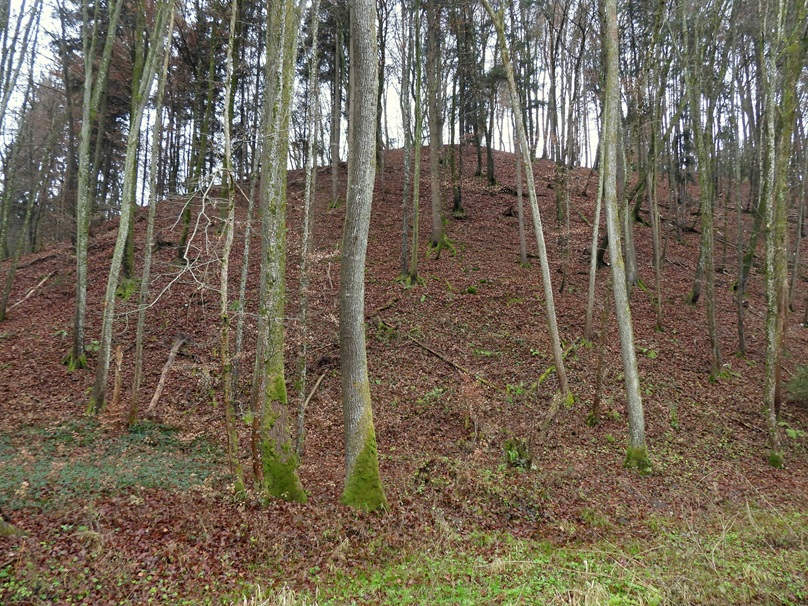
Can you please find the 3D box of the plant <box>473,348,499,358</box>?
[{"bbox_3d":[1.696,1.044,11.744,0.520,0.160,0.320,0,-7,0],"label":"plant"}]

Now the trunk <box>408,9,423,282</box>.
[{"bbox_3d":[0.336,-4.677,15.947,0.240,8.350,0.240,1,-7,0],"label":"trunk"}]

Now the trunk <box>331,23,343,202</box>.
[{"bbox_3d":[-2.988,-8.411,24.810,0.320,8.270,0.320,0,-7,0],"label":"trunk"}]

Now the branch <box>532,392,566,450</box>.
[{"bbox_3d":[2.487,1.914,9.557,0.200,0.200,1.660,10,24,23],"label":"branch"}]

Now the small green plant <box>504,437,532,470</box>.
[{"bbox_3d":[1.810,2.412,9.053,0.410,0.420,0.360,0,-7,0],"label":"small green plant"}]

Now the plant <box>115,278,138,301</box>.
[{"bbox_3d":[-8.150,-0.344,16.612,0.600,0.550,0.500,0,-7,0],"label":"plant"}]

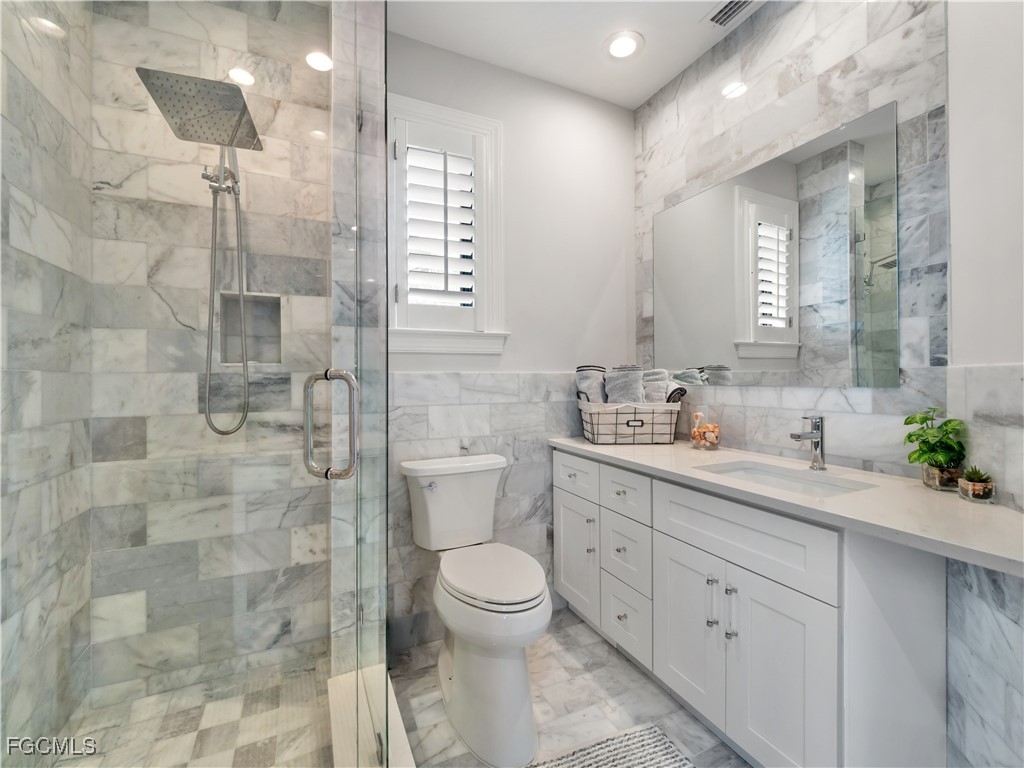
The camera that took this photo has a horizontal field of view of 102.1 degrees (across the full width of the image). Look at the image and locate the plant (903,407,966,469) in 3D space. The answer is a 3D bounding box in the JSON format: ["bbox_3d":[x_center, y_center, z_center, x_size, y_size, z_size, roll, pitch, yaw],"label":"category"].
[{"bbox_3d":[1.182,0.153,1.154,0.115,0.160,0.118,0,1,-25],"label":"plant"}]

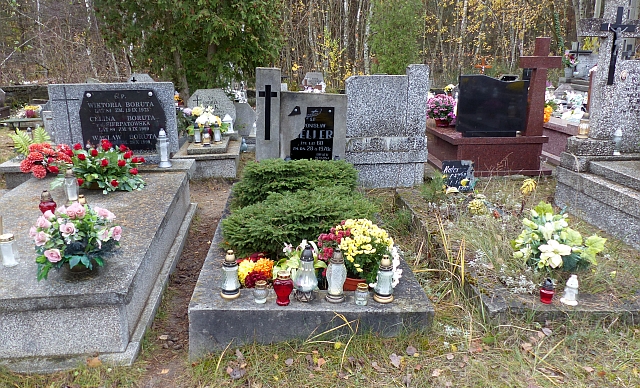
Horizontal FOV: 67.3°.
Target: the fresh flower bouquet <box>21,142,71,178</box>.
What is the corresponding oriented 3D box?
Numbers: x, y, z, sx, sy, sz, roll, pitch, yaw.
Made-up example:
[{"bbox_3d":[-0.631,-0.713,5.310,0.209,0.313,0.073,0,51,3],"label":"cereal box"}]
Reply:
[{"bbox_3d":[-2.206,-0.265,3.862,0.381,0.258,0.278,-2,15,-8],"label":"fresh flower bouquet"}]

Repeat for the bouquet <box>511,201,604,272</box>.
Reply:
[{"bbox_3d":[1.356,0.255,2.756,0.520,0.340,0.400,0,15,0],"label":"bouquet"}]

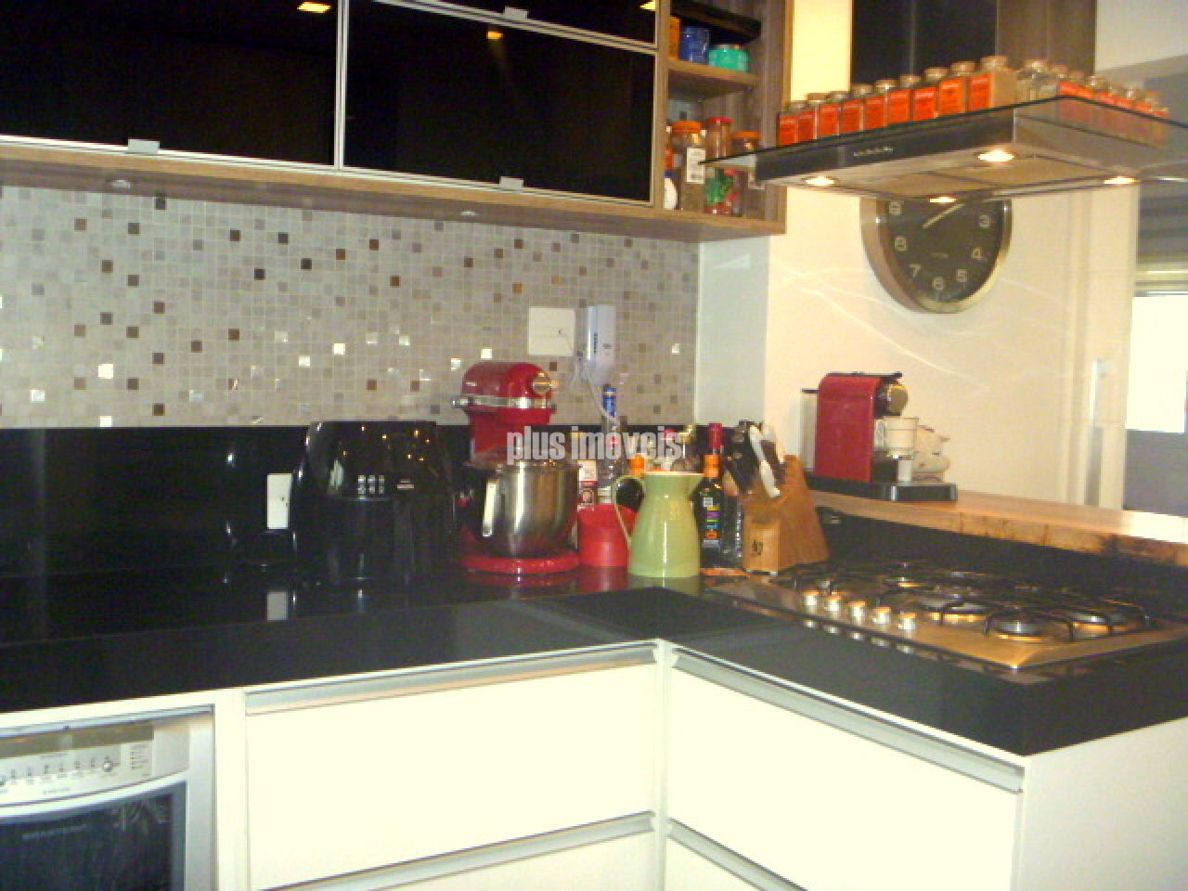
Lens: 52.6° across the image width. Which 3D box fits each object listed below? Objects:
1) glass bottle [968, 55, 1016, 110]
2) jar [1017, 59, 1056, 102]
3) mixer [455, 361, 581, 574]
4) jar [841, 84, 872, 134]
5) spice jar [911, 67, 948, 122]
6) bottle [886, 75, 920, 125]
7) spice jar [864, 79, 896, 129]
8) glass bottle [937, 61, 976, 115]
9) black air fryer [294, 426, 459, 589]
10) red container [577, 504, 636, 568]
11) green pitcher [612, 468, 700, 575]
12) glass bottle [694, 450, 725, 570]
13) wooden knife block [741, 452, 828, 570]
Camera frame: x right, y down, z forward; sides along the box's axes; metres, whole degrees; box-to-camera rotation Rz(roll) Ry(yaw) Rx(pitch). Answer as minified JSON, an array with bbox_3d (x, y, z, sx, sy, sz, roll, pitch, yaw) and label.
[{"bbox_3d":[0.638,-0.572,1.918,0.052,0.094,0.052,-1,4,-32],"label":"glass bottle"},{"bbox_3d":[0.666,-0.522,1.795,0.052,0.099,0.052,-1,4,-32],"label":"jar"},{"bbox_3d":[-0.155,0.036,2.542,0.243,0.425,0.342,-1,4,-32],"label":"mixer"},{"bbox_3d":[0.448,-0.547,2.005,0.052,0.099,0.052,-1,4,-32],"label":"jar"},{"bbox_3d":[0.531,-0.534,1.867,0.052,0.099,0.052,-1,4,-32],"label":"spice jar"},{"bbox_3d":[0.502,-0.538,1.915,0.052,0.099,0.052,-1,4,-32],"label":"bottle"},{"bbox_3d":[0.513,-0.594,2.109,0.052,0.094,0.052,-1,4,-32],"label":"spice jar"},{"bbox_3d":[0.558,-0.528,1.820,0.052,0.099,0.052,-1,4,-32],"label":"glass bottle"},{"bbox_3d":[-0.457,0.103,2.446,0.305,0.300,0.350,-1,4,-26],"label":"black air fryer"},{"bbox_3d":[0.030,0.191,2.538,0.129,0.117,0.129,1,3,0],"label":"red container"},{"bbox_3d":[0.132,0.158,2.444,0.184,0.198,0.148,2,3,7],"label":"green pitcher"},{"bbox_3d":[0.253,0.137,2.578,0.068,0.243,0.066,1,3,6],"label":"glass bottle"},{"bbox_3d":[0.412,0.143,2.584,0.090,0.235,0.230,3,4,35],"label":"wooden knife block"}]

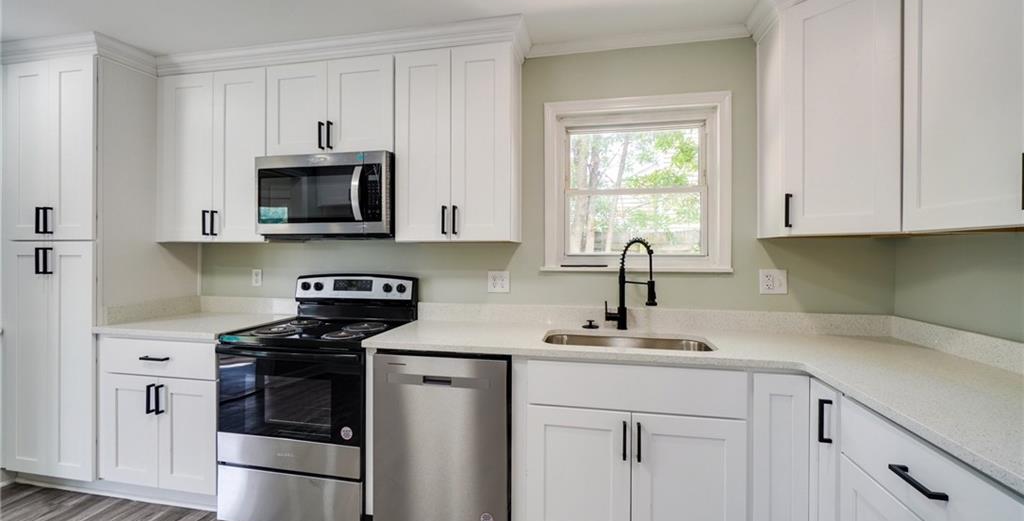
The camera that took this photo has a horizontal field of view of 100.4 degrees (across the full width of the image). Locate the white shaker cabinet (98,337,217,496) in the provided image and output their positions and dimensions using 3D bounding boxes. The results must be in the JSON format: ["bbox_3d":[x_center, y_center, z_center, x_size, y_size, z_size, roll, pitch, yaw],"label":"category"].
[{"bbox_3d":[-1.725,0.773,2.447,0.731,0.750,0.621,0,1,12],"label":"white shaker cabinet"}]

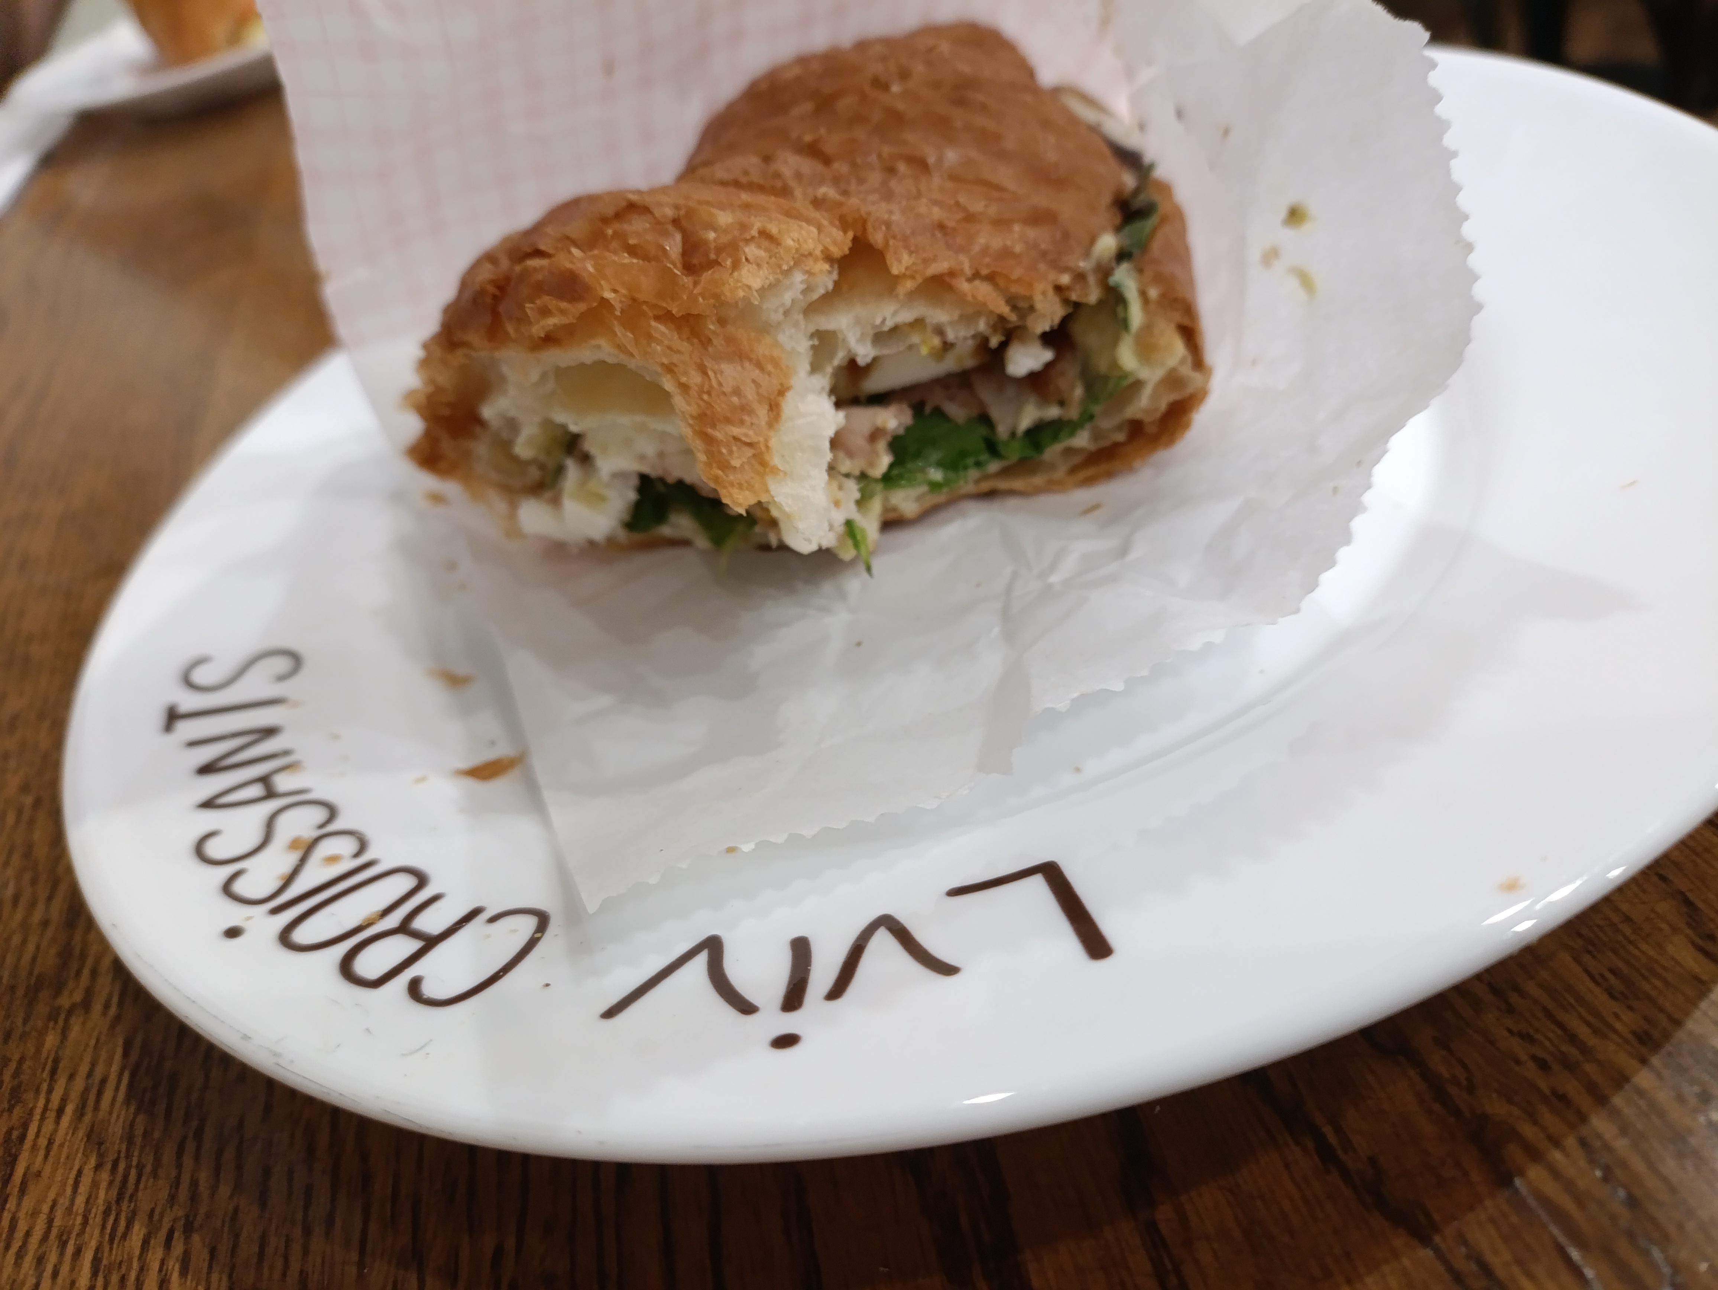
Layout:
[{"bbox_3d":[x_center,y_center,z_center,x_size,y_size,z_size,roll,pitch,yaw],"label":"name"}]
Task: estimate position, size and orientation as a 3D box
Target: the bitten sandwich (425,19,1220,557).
[{"bbox_3d":[-0.010,-0.065,0.215,0.127,0.051,0.088,-7,41,14],"label":"bitten sandwich"}]

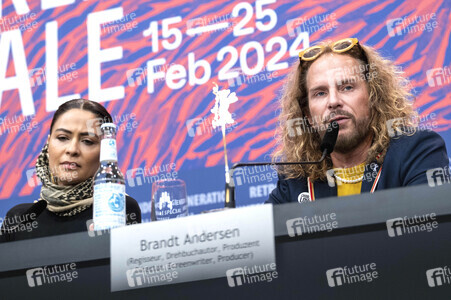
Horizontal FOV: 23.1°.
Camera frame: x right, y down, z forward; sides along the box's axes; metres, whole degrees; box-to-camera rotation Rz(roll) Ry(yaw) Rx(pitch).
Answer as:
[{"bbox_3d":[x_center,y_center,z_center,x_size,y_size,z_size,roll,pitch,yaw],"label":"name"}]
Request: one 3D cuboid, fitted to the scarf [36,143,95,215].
[{"bbox_3d":[-0.367,0.076,2.730,0.210,0.190,0.185,-4,-16,6],"label":"scarf"}]

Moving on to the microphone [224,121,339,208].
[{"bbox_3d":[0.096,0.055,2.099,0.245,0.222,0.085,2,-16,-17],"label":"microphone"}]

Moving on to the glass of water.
[{"bbox_3d":[-0.102,0.112,2.046,0.072,0.102,0.072,-2,-15,-1],"label":"glass of water"}]

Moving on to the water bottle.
[{"bbox_3d":[-0.220,0.063,2.090,0.061,0.231,0.061,-2,-15,-1],"label":"water bottle"}]

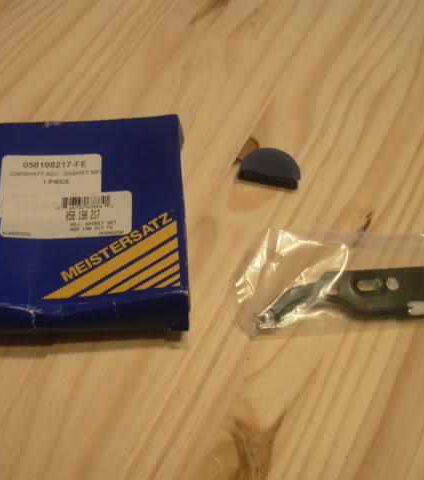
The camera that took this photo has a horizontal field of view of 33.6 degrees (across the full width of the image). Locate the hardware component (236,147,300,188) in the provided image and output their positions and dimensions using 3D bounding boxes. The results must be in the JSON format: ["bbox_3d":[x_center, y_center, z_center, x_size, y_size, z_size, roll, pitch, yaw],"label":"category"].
[{"bbox_3d":[0.034,-0.042,0.401,0.034,0.010,0.019,10,58,3],"label":"hardware component"}]

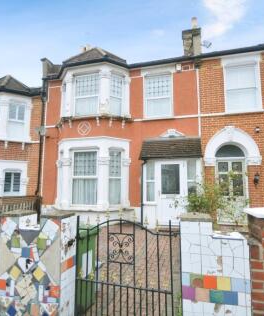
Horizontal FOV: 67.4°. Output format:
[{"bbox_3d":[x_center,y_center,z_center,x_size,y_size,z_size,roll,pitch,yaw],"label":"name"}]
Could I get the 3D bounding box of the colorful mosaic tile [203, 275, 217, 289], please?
[{"bbox_3d":[0.611,0.965,1.538,0.099,0.098,0.010,-2,-5,12],"label":"colorful mosaic tile"}]

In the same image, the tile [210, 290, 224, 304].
[{"bbox_3d":[0.650,1.069,1.521,0.099,0.098,0.010,-2,-5,12],"label":"tile"}]

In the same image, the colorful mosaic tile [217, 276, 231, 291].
[{"bbox_3d":[0.706,0.961,1.518,0.099,0.098,0.010,-2,-5,12],"label":"colorful mosaic tile"}]

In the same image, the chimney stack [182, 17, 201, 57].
[{"bbox_3d":[2.715,-5.390,9.104,0.780,2.110,0.760,-2,-5,12],"label":"chimney stack"}]

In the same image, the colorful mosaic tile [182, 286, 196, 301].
[{"bbox_3d":[0.451,1.069,1.565,0.096,0.098,0.010,-2,-5,12],"label":"colorful mosaic tile"}]

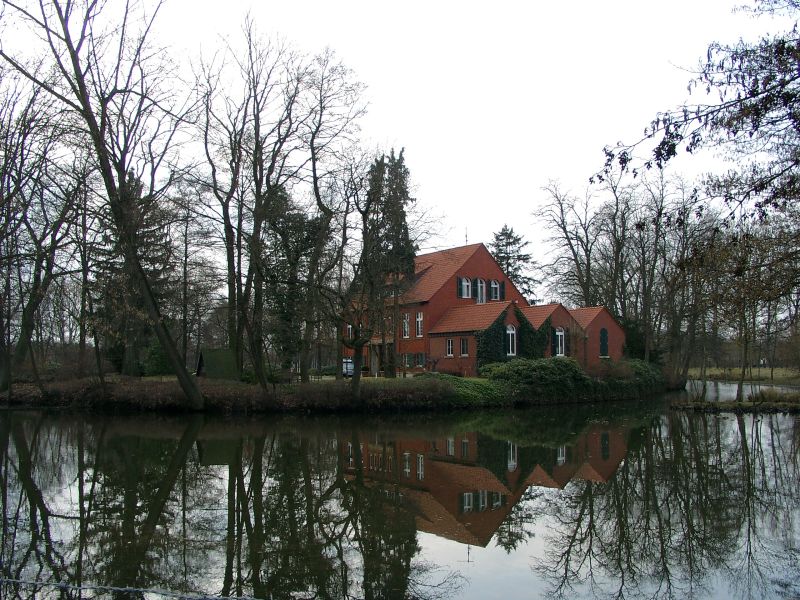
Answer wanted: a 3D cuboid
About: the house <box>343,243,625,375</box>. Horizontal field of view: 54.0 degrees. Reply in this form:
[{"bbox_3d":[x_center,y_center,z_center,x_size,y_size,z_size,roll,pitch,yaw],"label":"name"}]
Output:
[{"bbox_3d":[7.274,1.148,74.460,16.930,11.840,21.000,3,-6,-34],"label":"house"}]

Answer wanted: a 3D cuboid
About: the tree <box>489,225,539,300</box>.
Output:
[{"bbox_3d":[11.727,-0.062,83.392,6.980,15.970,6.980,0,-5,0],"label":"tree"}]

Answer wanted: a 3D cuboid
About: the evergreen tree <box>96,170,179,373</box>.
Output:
[{"bbox_3d":[-25.178,-2.618,74.520,7.730,19.660,7.730,0,-5,0],"label":"evergreen tree"}]

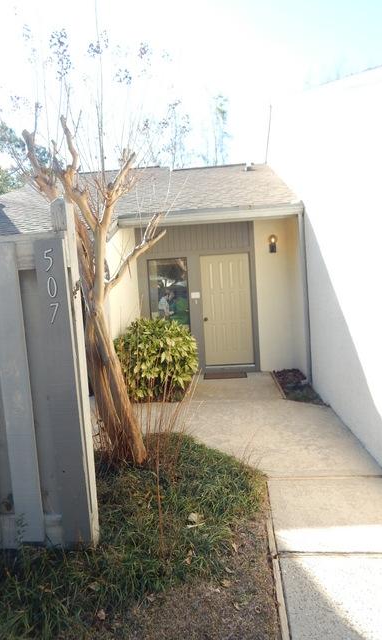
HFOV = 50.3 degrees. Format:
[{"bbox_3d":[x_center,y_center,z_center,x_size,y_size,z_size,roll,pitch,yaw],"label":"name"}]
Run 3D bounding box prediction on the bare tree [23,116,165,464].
[{"bbox_3d":[-0.808,-0.241,3.837,1.270,3.200,1.150,-3,4,6],"label":"bare tree"}]

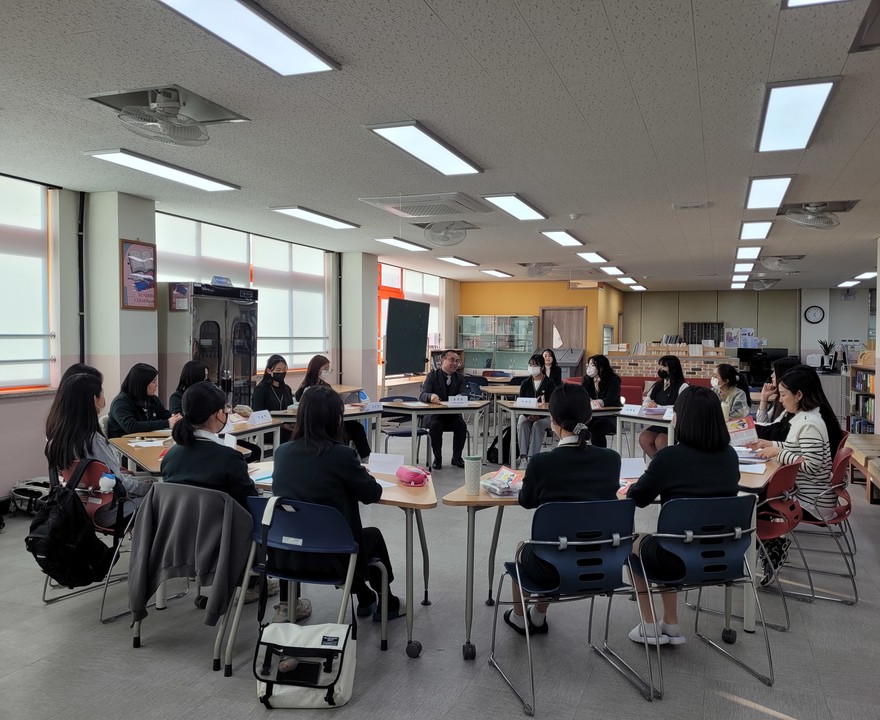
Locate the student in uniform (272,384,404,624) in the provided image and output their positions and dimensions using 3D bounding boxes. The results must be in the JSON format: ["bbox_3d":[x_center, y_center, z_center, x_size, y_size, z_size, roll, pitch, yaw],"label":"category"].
[{"bbox_3d":[-0.466,0.712,3.398,0.500,1.210,0.760,1,2,24],"label":"student in uniform"}]

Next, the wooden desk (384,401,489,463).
[{"bbox_3d":[-0.034,0.853,8.093,1.450,0.700,0.640,0,1,-15],"label":"wooden desk"}]

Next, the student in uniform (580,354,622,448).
[{"bbox_3d":[1.821,0.581,8.107,0.480,1.250,0.760,1,2,24],"label":"student in uniform"}]

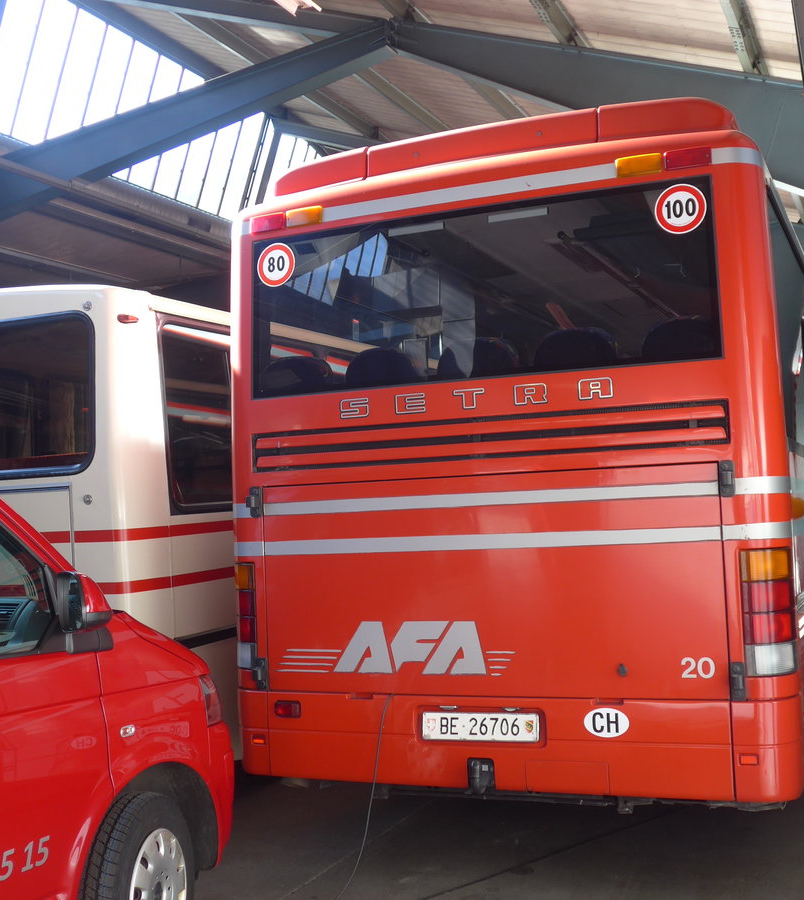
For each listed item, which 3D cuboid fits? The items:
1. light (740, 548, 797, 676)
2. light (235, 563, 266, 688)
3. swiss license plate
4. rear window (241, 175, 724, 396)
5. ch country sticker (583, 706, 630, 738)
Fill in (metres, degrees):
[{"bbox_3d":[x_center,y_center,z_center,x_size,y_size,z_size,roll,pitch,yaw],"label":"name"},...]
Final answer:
[{"bbox_3d":[1.385,0.614,4.473,0.170,0.470,0.130,-4,-4,23],"label":"light"},{"bbox_3d":[-0.702,0.754,5.346,0.170,0.475,0.130,-4,-4,23],"label":"light"},{"bbox_3d":[0.321,1.138,4.835,0.510,0.113,0.015,-4,-4,23],"label":"swiss license plate"},{"bbox_3d":[0.272,-0.652,4.984,2.091,0.732,0.060,-4,-7,23],"label":"rear window"},{"bbox_3d":[0.804,1.069,4.616,0.180,0.116,0.008,-4,-4,23],"label":"ch country sticker"}]

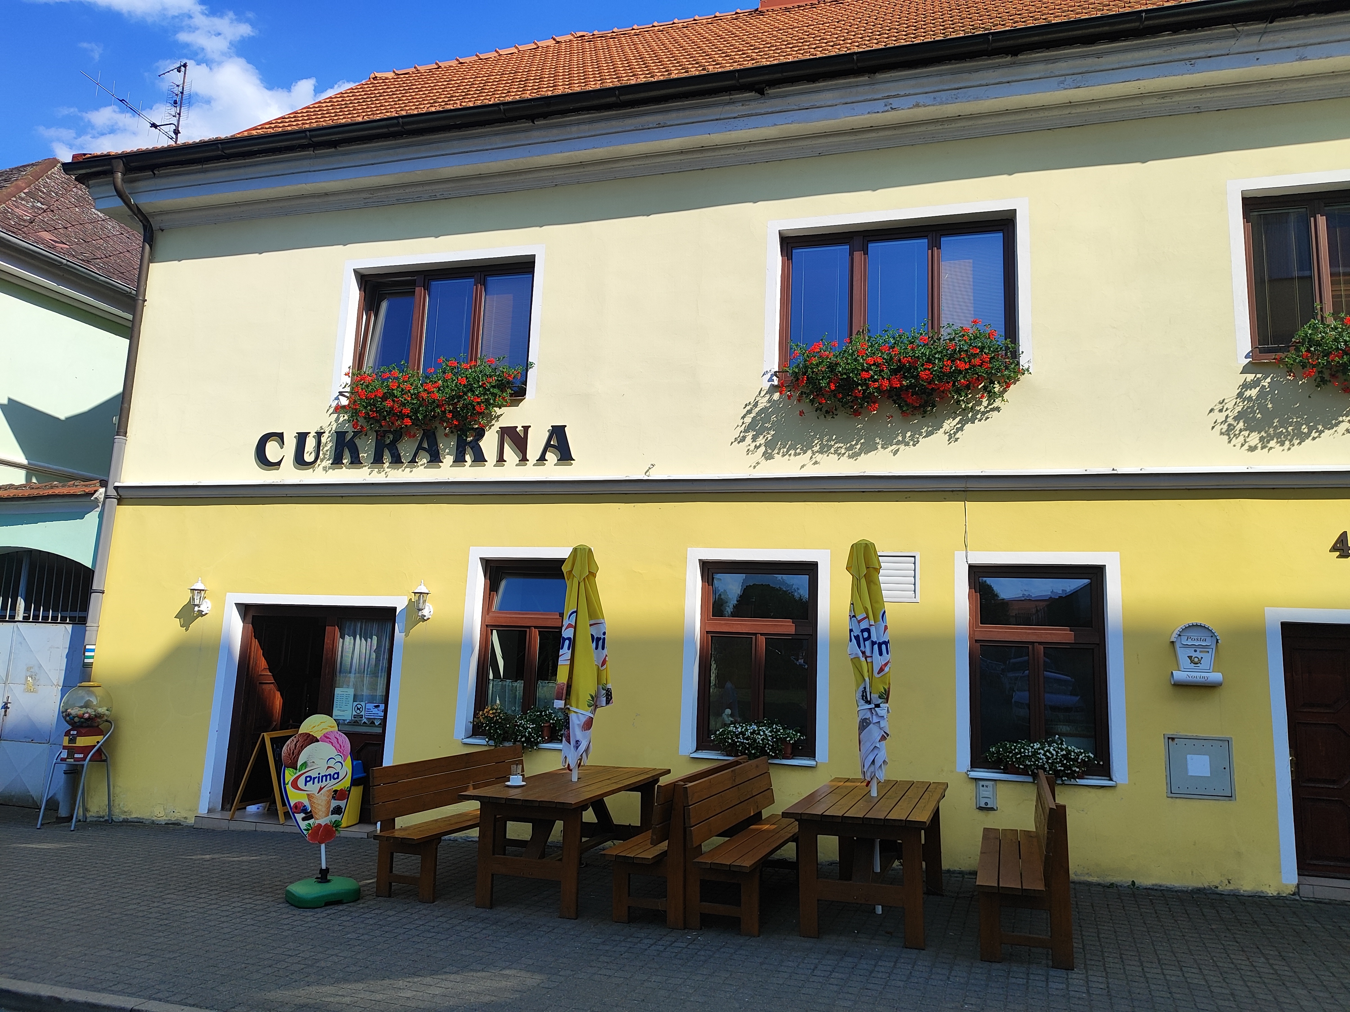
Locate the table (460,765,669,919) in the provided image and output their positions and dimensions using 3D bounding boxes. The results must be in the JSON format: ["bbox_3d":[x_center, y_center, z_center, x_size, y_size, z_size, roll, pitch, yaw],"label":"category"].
[{"bbox_3d":[-0.757,2.446,6.951,0.858,0.761,1.814,-3,-10,19],"label":"table"}]

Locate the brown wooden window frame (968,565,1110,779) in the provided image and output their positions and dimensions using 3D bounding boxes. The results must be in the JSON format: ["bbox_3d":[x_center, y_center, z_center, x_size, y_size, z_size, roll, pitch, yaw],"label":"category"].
[{"bbox_3d":[2.998,1.346,7.747,1.100,1.705,0.090,0,-10,15],"label":"brown wooden window frame"}]

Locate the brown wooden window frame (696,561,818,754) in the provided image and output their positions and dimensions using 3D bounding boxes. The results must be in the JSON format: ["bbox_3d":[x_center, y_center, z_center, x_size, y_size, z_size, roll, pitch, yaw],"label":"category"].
[{"bbox_3d":[0.737,1.322,8.197,1.058,1.649,0.100,0,-10,15],"label":"brown wooden window frame"}]

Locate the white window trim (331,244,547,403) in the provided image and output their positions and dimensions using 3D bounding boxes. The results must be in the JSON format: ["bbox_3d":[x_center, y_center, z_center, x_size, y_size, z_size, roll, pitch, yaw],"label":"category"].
[{"bbox_3d":[-2.448,-1.853,9.737,2.329,1.599,0.140,0,-10,15],"label":"white window trim"}]

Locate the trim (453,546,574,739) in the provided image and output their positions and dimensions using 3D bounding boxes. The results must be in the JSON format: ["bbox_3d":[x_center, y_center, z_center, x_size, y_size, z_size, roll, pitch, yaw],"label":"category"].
[{"bbox_3d":[-1.372,1.277,8.637,1.254,1.790,0.150,0,-10,15],"label":"trim"}]

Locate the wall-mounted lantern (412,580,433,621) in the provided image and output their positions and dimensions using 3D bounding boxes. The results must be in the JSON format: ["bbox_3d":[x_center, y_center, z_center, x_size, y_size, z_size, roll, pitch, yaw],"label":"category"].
[{"bbox_3d":[-2.442,0.917,9.029,0.189,0.378,0.219,0,-10,15],"label":"wall-mounted lantern"}]

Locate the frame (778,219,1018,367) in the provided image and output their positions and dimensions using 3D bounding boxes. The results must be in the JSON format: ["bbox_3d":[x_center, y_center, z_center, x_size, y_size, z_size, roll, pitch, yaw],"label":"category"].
[{"bbox_3d":[1.978,-1.788,8.424,2.062,1.456,0.100,0,-10,15],"label":"frame"}]

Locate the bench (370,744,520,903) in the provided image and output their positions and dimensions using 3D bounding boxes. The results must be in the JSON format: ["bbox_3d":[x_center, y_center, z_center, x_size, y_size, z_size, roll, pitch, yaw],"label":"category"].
[{"bbox_3d":[-1.585,2.405,7.234,0.489,0.891,1.861,-4,-10,24],"label":"bench"}]

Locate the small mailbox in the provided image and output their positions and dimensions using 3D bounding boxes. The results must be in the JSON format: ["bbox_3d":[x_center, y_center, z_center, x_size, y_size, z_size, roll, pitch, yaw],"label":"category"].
[{"bbox_3d":[4.029,1.150,7.250,0.356,0.490,0.120,0,-10,15],"label":"small mailbox"}]

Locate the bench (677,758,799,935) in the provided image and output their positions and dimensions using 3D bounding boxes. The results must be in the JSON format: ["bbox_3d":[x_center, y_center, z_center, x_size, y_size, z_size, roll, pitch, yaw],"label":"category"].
[{"bbox_3d":[0.550,2.307,6.512,0.489,0.891,1.861,-3,-10,21],"label":"bench"}]

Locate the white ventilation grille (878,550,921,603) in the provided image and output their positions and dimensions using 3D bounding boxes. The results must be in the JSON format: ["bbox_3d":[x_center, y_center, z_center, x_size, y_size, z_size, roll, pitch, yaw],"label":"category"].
[{"bbox_3d":[1.868,0.612,8.003,0.430,0.435,0.040,0,-10,15],"label":"white ventilation grille"}]

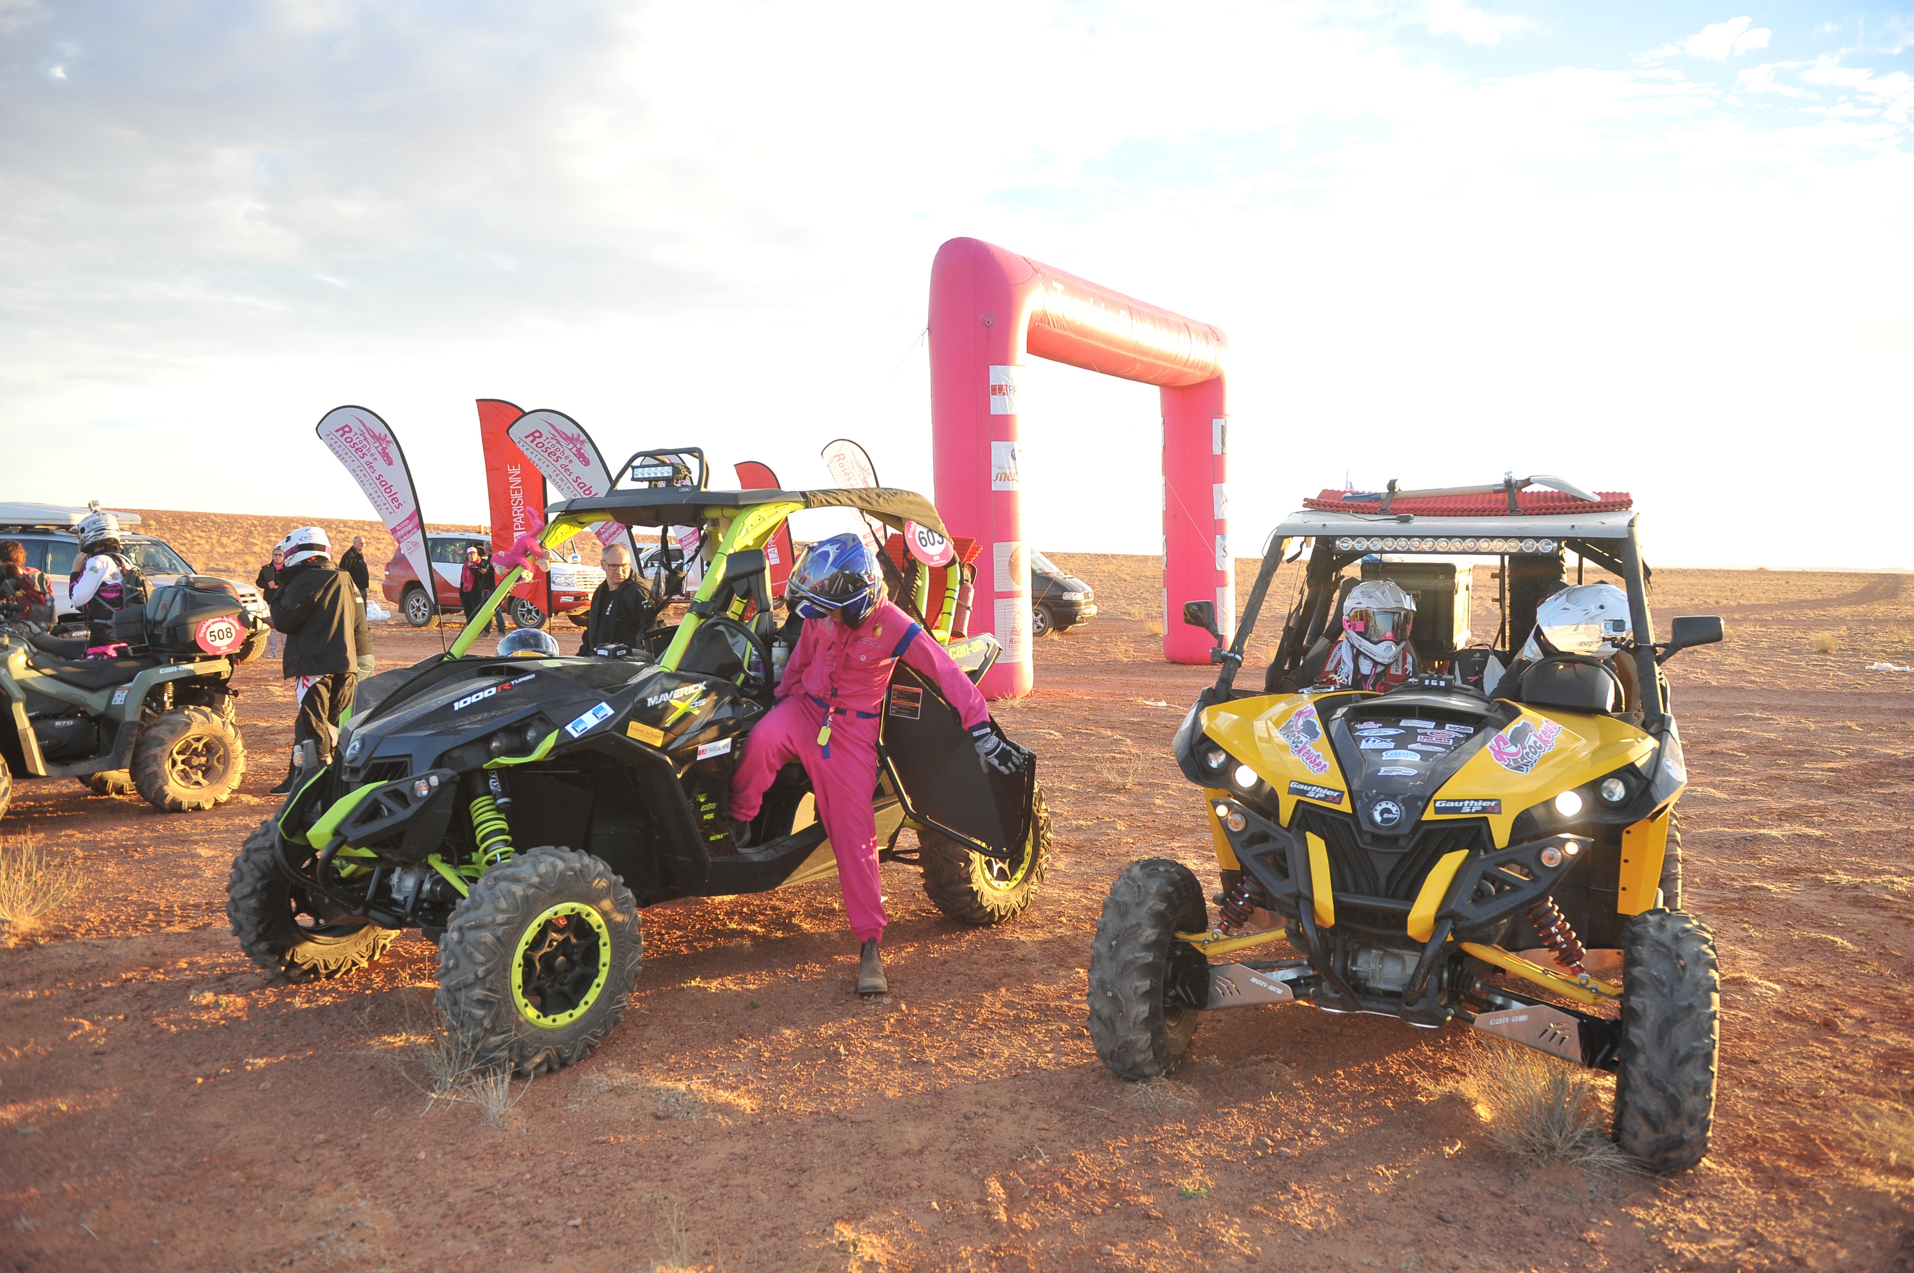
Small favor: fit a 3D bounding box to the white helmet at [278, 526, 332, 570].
[{"bbox_3d":[-4.116,-0.561,8.050,0.340,0.280,0.260,-13,1,9],"label":"white helmet"}]

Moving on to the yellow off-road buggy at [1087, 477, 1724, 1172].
[{"bbox_3d":[1.728,0.334,4.596,1.640,1.940,3.000,2,4,26],"label":"yellow off-road buggy"}]

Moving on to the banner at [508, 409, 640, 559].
[{"bbox_3d":[-4.905,-1.361,16.500,1.750,3.150,0.150,0,3,-5],"label":"banner"}]

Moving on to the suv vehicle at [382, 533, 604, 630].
[{"bbox_3d":[-9.439,-1.145,26.584,4.950,1.900,1.970,2,4,22],"label":"suv vehicle"}]

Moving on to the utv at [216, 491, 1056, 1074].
[{"bbox_3d":[-1.106,0.313,5.152,1.640,1.860,3.000,3,4,40],"label":"utv"}]

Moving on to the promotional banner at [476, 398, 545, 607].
[{"bbox_3d":[-5.910,-1.450,17.000,0.950,3.300,0.150,0,3,-5],"label":"promotional banner"}]

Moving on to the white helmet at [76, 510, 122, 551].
[{"bbox_3d":[-6.125,-0.752,9.100,0.340,0.280,0.260,-2,3,7],"label":"white helmet"}]

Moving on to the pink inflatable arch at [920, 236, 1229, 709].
[{"bbox_3d":[2.036,-2.094,17.356,1.000,5.300,7.330,3,4,33],"label":"pink inflatable arch"}]

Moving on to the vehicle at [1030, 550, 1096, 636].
[{"bbox_3d":[0.682,-1.023,28.244,4.700,1.860,1.840,2,4,20],"label":"vehicle"}]

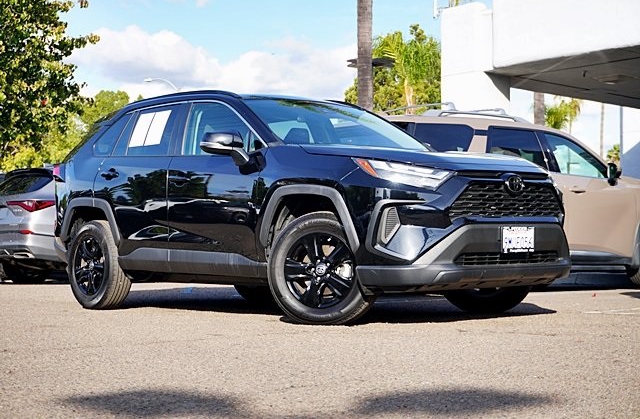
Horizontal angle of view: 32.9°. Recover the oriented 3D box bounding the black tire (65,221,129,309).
[{"bbox_3d":[-1.804,0.454,8.865,0.230,0.715,0.715,1,-2,-43],"label":"black tire"}]

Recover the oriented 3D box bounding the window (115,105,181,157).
[{"bbox_3d":[-1.347,-0.603,8.470,0.050,0.409,0.760,28,-20,-39],"label":"window"}]

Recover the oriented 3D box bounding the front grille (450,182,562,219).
[{"bbox_3d":[1.207,-0.064,6.848,1.150,0.235,0.110,1,-2,-43],"label":"front grille"}]

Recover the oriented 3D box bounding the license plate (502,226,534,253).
[{"bbox_3d":[1.240,0.191,6.761,0.310,0.160,0.020,1,-2,-43],"label":"license plate"}]

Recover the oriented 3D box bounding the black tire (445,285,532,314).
[{"bbox_3d":[1.213,0.396,8.024,0.700,0.710,0.235,-1,-2,23],"label":"black tire"}]

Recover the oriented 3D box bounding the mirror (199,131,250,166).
[{"bbox_3d":[-0.655,-0.413,7.459,0.250,0.210,0.220,1,-2,-43],"label":"mirror"}]

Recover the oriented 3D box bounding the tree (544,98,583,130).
[{"bbox_3d":[13.341,-2.042,59.876,2.600,8.420,2.600,-1,-2,13],"label":"tree"}]

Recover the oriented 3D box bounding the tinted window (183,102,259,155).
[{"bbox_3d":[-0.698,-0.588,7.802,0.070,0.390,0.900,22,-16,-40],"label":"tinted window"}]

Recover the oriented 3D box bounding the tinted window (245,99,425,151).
[{"bbox_3d":[0.100,-0.593,8.010,1.420,0.120,0.807,1,30,-43],"label":"tinted window"}]

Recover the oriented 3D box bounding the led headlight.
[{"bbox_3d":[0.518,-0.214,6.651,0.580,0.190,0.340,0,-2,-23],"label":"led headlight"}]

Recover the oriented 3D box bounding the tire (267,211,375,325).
[{"bbox_3d":[0.024,0.379,6.893,0.715,0.715,0.230,-1,-2,12],"label":"tire"}]

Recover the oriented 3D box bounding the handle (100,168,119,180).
[{"bbox_3d":[-1.665,-0.273,8.633,0.060,0.075,0.225,1,-2,-43],"label":"handle"}]

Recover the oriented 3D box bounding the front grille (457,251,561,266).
[{"bbox_3d":[1.208,0.311,6.793,1.000,0.085,0.090,1,-2,-43],"label":"front grille"}]

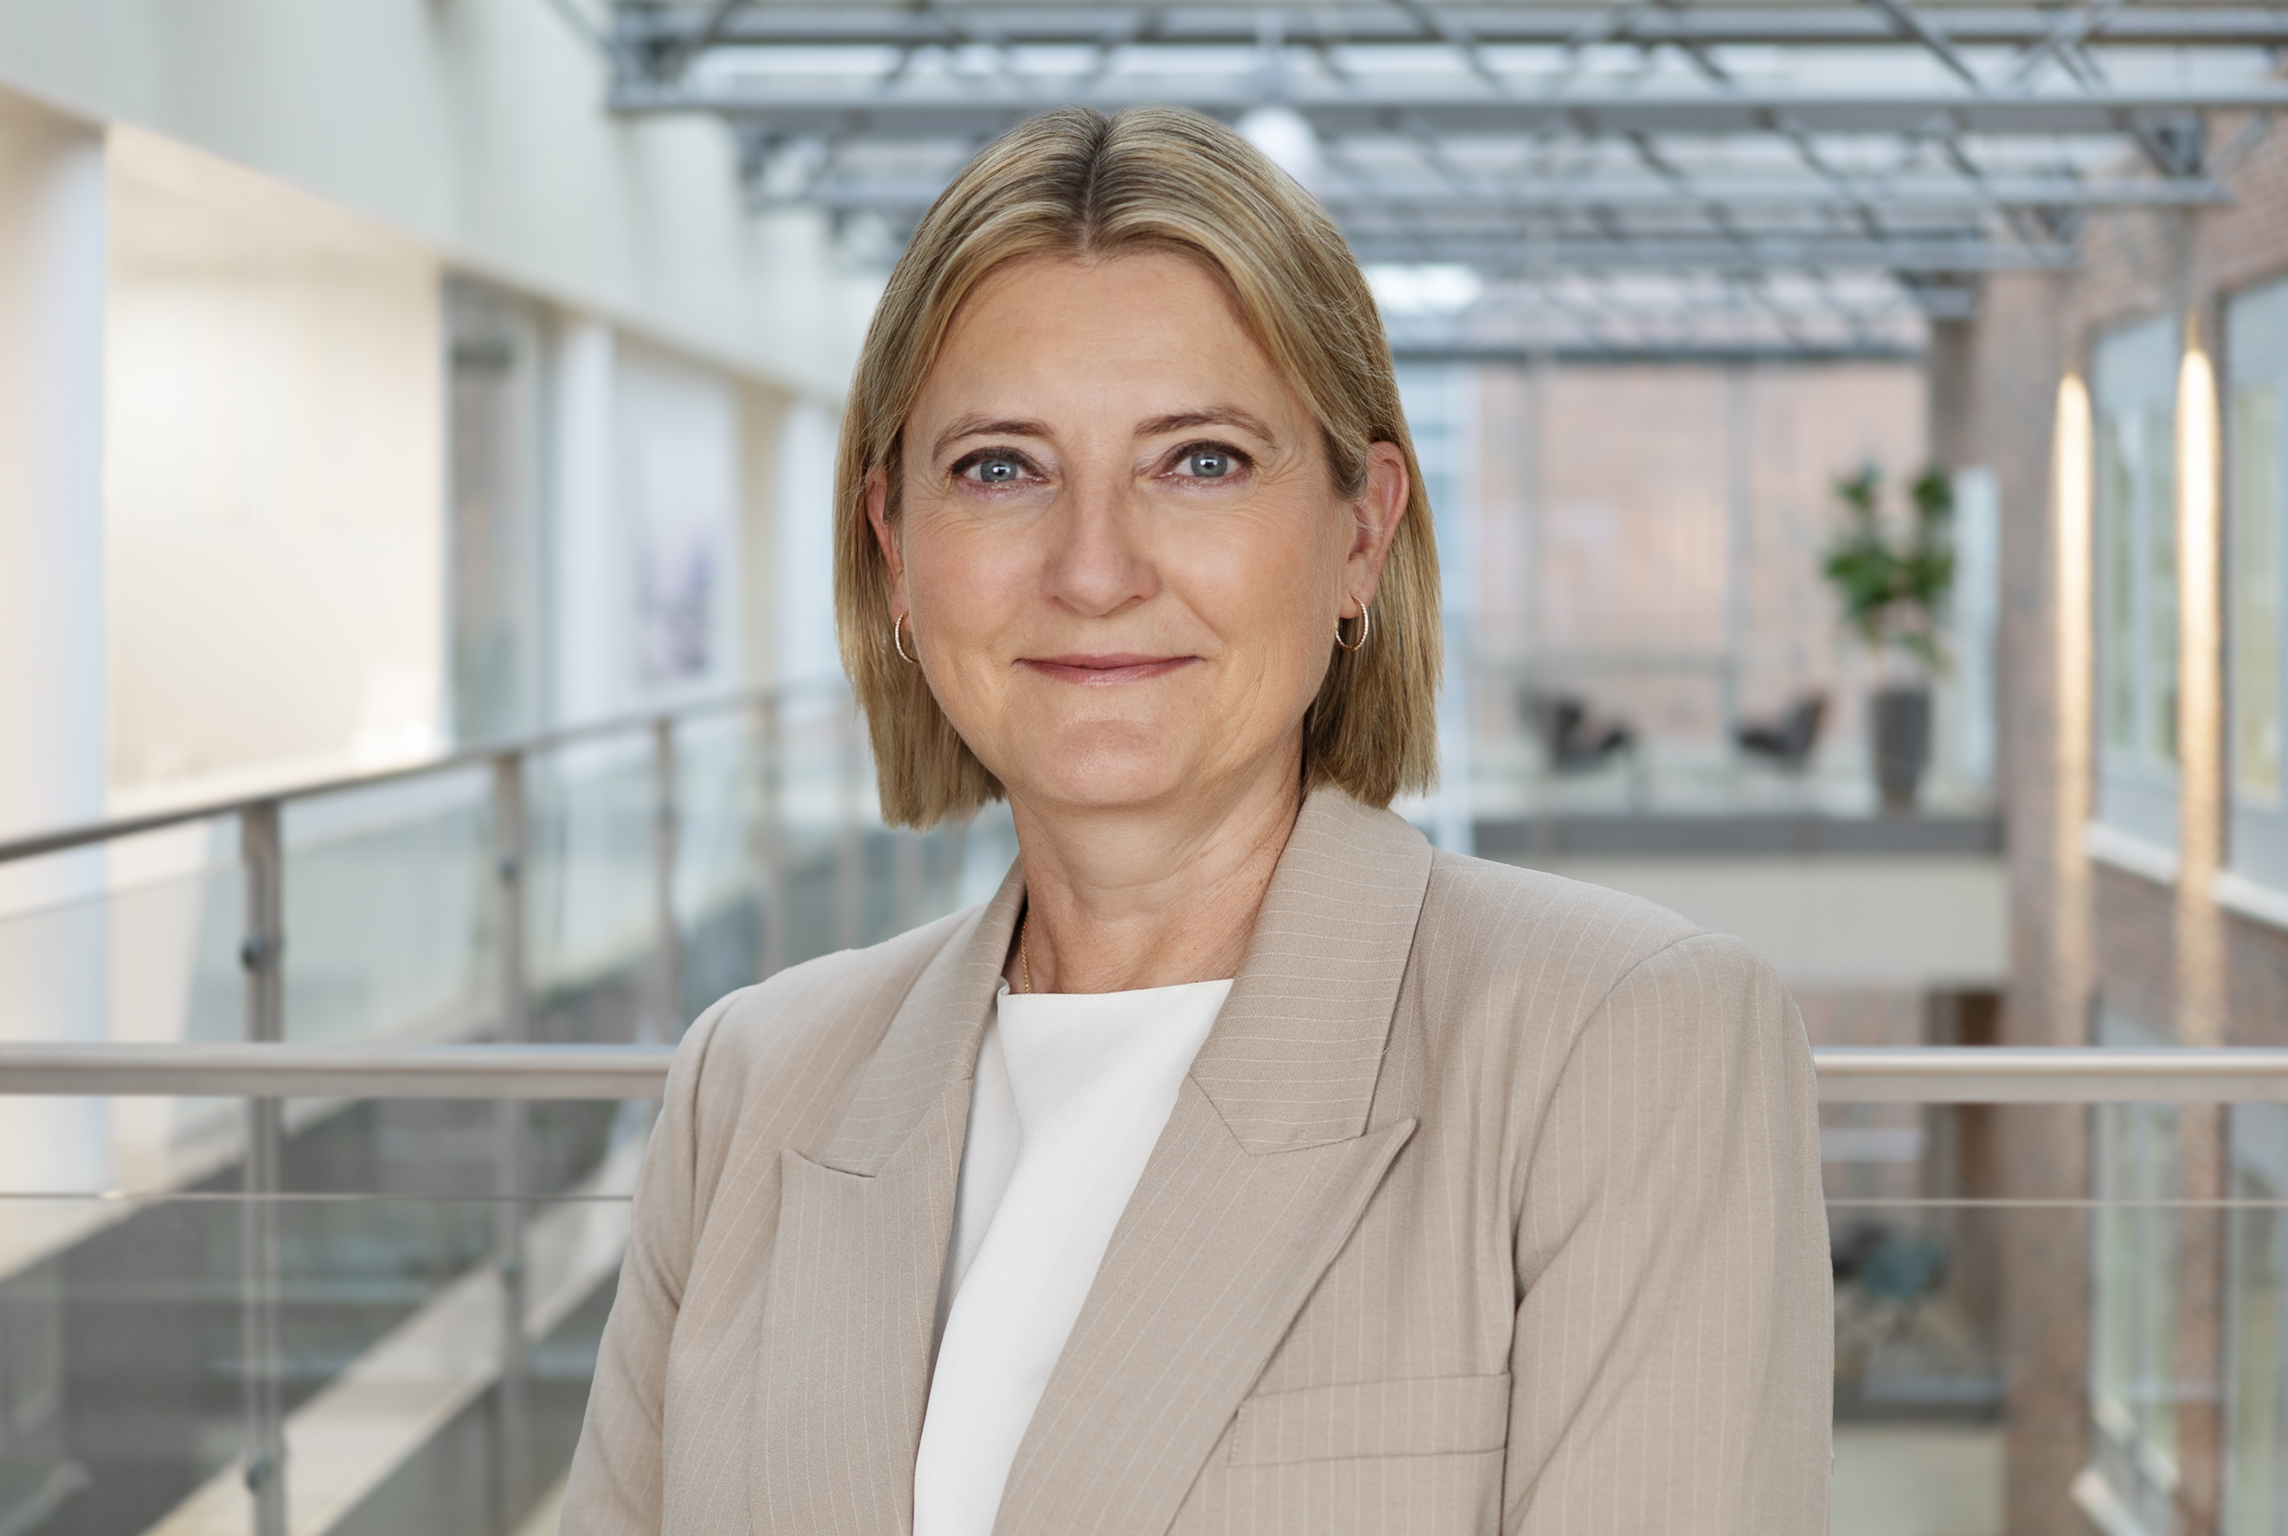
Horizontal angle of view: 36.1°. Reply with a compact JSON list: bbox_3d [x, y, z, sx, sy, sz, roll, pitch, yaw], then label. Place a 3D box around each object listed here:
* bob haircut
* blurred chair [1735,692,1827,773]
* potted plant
[{"bbox_3d":[-0.002,-0.099,1.162,0.198,0.232,0.200,-1,3,7],"label":"bob haircut"},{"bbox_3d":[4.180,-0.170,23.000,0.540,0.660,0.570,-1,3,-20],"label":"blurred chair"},{"bbox_3d":[4.745,-0.830,22.400,0.820,2.180,0.800,0,3,0],"label":"potted plant"}]

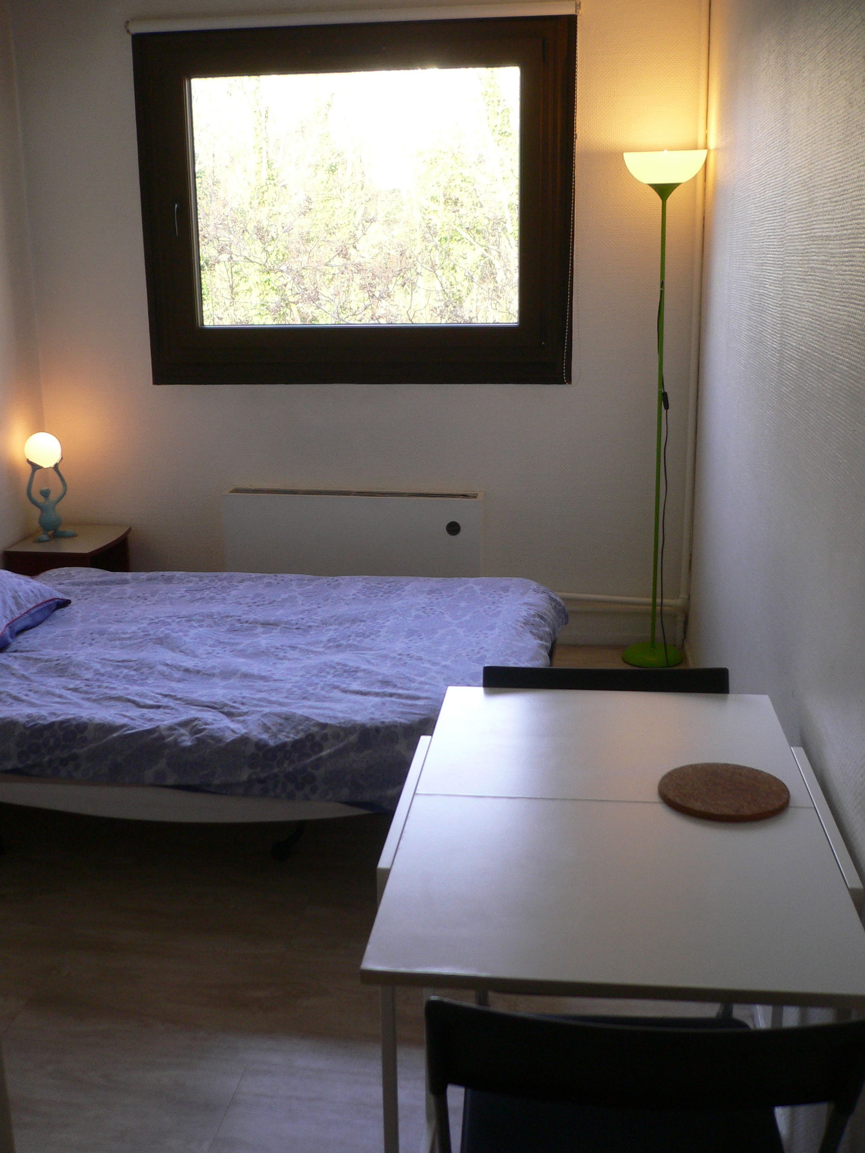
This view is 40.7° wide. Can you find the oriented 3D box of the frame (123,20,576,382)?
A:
[{"bbox_3d":[-0.294,-1.340,4.247,1.600,1.270,0.100,1,15,7],"label":"frame"}]

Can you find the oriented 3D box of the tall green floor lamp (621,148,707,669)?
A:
[{"bbox_3d":[0.809,-0.571,4.171,0.283,1.825,0.283,1,15,7],"label":"tall green floor lamp"}]

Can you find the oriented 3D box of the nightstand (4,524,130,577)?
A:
[{"bbox_3d":[-1.378,0.072,4.516,0.370,0.453,0.475,1,15,7],"label":"nightstand"}]

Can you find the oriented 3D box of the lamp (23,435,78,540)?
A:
[{"bbox_3d":[-1.457,-0.336,4.404,0.165,0.400,0.165,-11,18,-35],"label":"lamp"}]

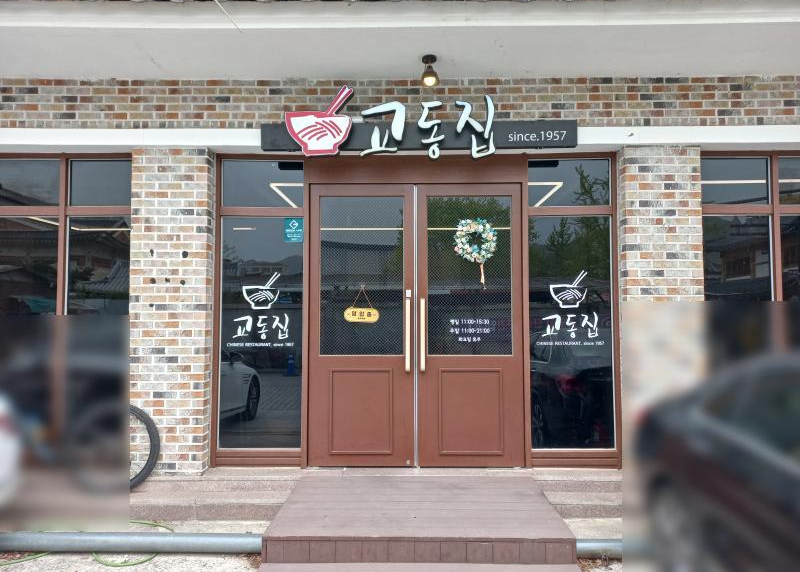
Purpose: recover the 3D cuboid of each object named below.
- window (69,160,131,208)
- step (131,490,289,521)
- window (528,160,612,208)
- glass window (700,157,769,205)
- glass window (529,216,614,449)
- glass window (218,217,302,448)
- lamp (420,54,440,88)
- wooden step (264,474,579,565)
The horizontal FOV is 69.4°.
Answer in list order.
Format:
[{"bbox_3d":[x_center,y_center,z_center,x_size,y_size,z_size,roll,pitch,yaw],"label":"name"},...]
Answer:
[{"bbox_3d":[-2.442,-0.846,4.755,0.554,0.387,0.060,0,-3,1],"label":"window"},{"bbox_3d":[-1.304,1.549,4.086,1.048,0.107,0.316,0,-3,1],"label":"step"},{"bbox_3d":[1.371,-0.837,4.673,0.659,0.386,0.060,0,-3,1],"label":"window"},{"bbox_3d":[2.672,-0.843,4.646,0.590,0.385,0.060,0,-3,1],"label":"glass window"},{"bbox_3d":[1.369,0.365,4.609,0.670,1.861,0.060,0,-3,1],"label":"glass window"},{"bbox_3d":[-1.122,0.368,4.662,0.673,1.865,0.060,0,-3,1],"label":"glass window"},{"bbox_3d":[0.219,-1.552,4.214,0.125,0.197,0.125,0,-3,1],"label":"lamp"},{"bbox_3d":[0.119,1.466,3.709,1.698,0.139,1.160,0,-3,1],"label":"wooden step"}]

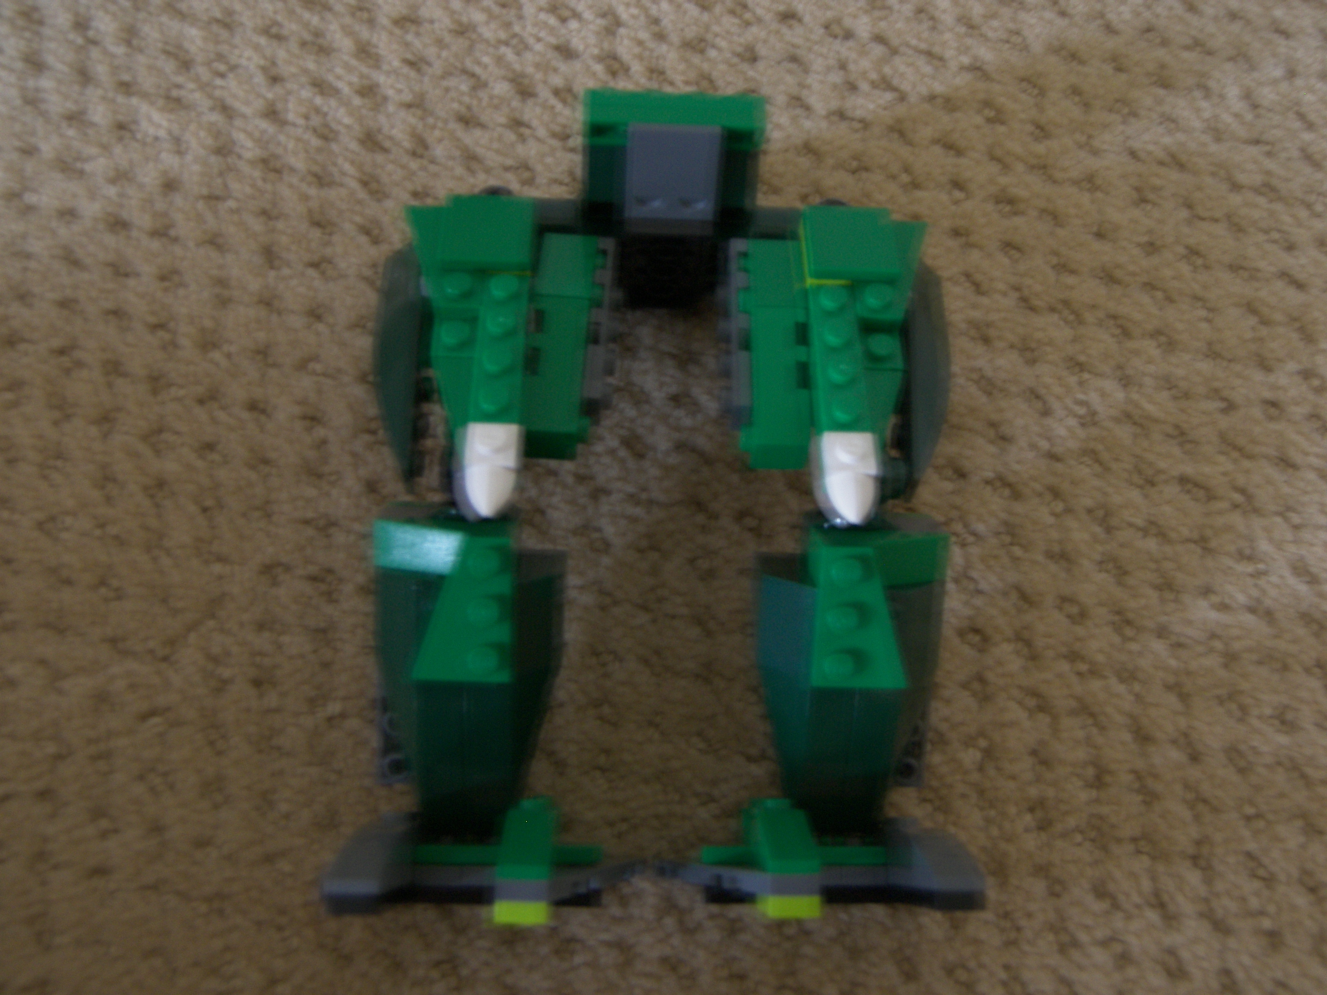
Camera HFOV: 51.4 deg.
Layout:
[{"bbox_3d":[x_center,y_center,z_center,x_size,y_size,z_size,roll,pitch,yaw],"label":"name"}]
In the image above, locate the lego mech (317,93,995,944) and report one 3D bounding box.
[{"bbox_3d":[-0.002,0.001,0.249,0.105,0.059,0.142,1,75,-3],"label":"lego mech"}]

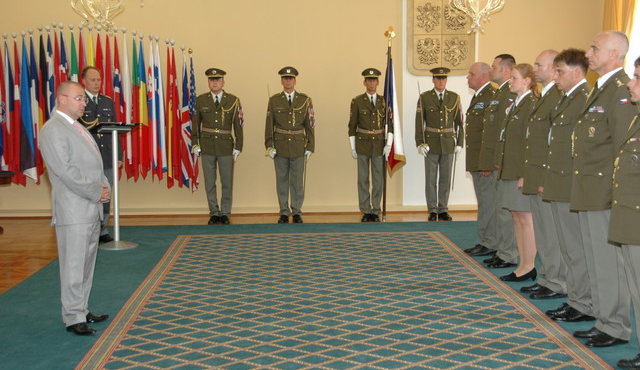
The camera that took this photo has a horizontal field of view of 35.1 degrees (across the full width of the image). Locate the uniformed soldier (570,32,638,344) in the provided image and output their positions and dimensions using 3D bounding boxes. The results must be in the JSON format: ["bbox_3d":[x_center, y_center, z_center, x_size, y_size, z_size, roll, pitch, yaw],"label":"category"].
[{"bbox_3d":[1.712,0.015,6.042,0.360,1.851,0.540,-1,5,-8],"label":"uniformed soldier"}]

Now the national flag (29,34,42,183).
[{"bbox_3d":[-3.631,-0.973,12.947,0.200,1.912,0.220,-1,4,-2],"label":"national flag"}]

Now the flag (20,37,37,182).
[{"bbox_3d":[-3.641,-0.952,12.683,0.219,1.816,0.220,-1,5,-2],"label":"flag"}]

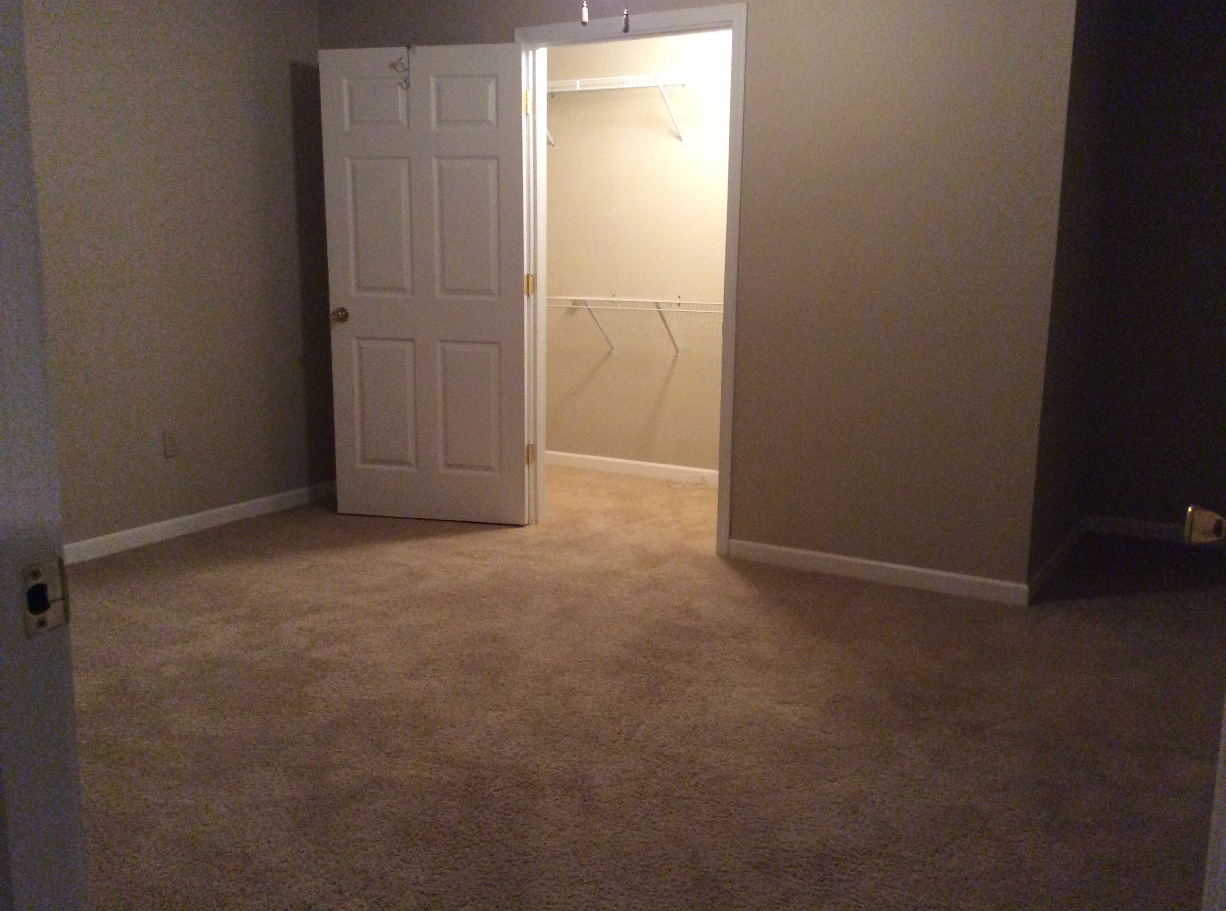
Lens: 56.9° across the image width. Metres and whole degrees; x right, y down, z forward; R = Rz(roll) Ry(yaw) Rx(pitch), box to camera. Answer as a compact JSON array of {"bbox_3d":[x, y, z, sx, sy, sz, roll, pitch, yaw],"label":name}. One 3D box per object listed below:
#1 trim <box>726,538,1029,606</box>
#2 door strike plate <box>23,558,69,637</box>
[{"bbox_3d":[0.960,0.426,4.228,1.152,0.073,0.014,7,12,32],"label":"trim"},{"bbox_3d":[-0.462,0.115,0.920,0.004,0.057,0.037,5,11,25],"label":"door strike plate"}]

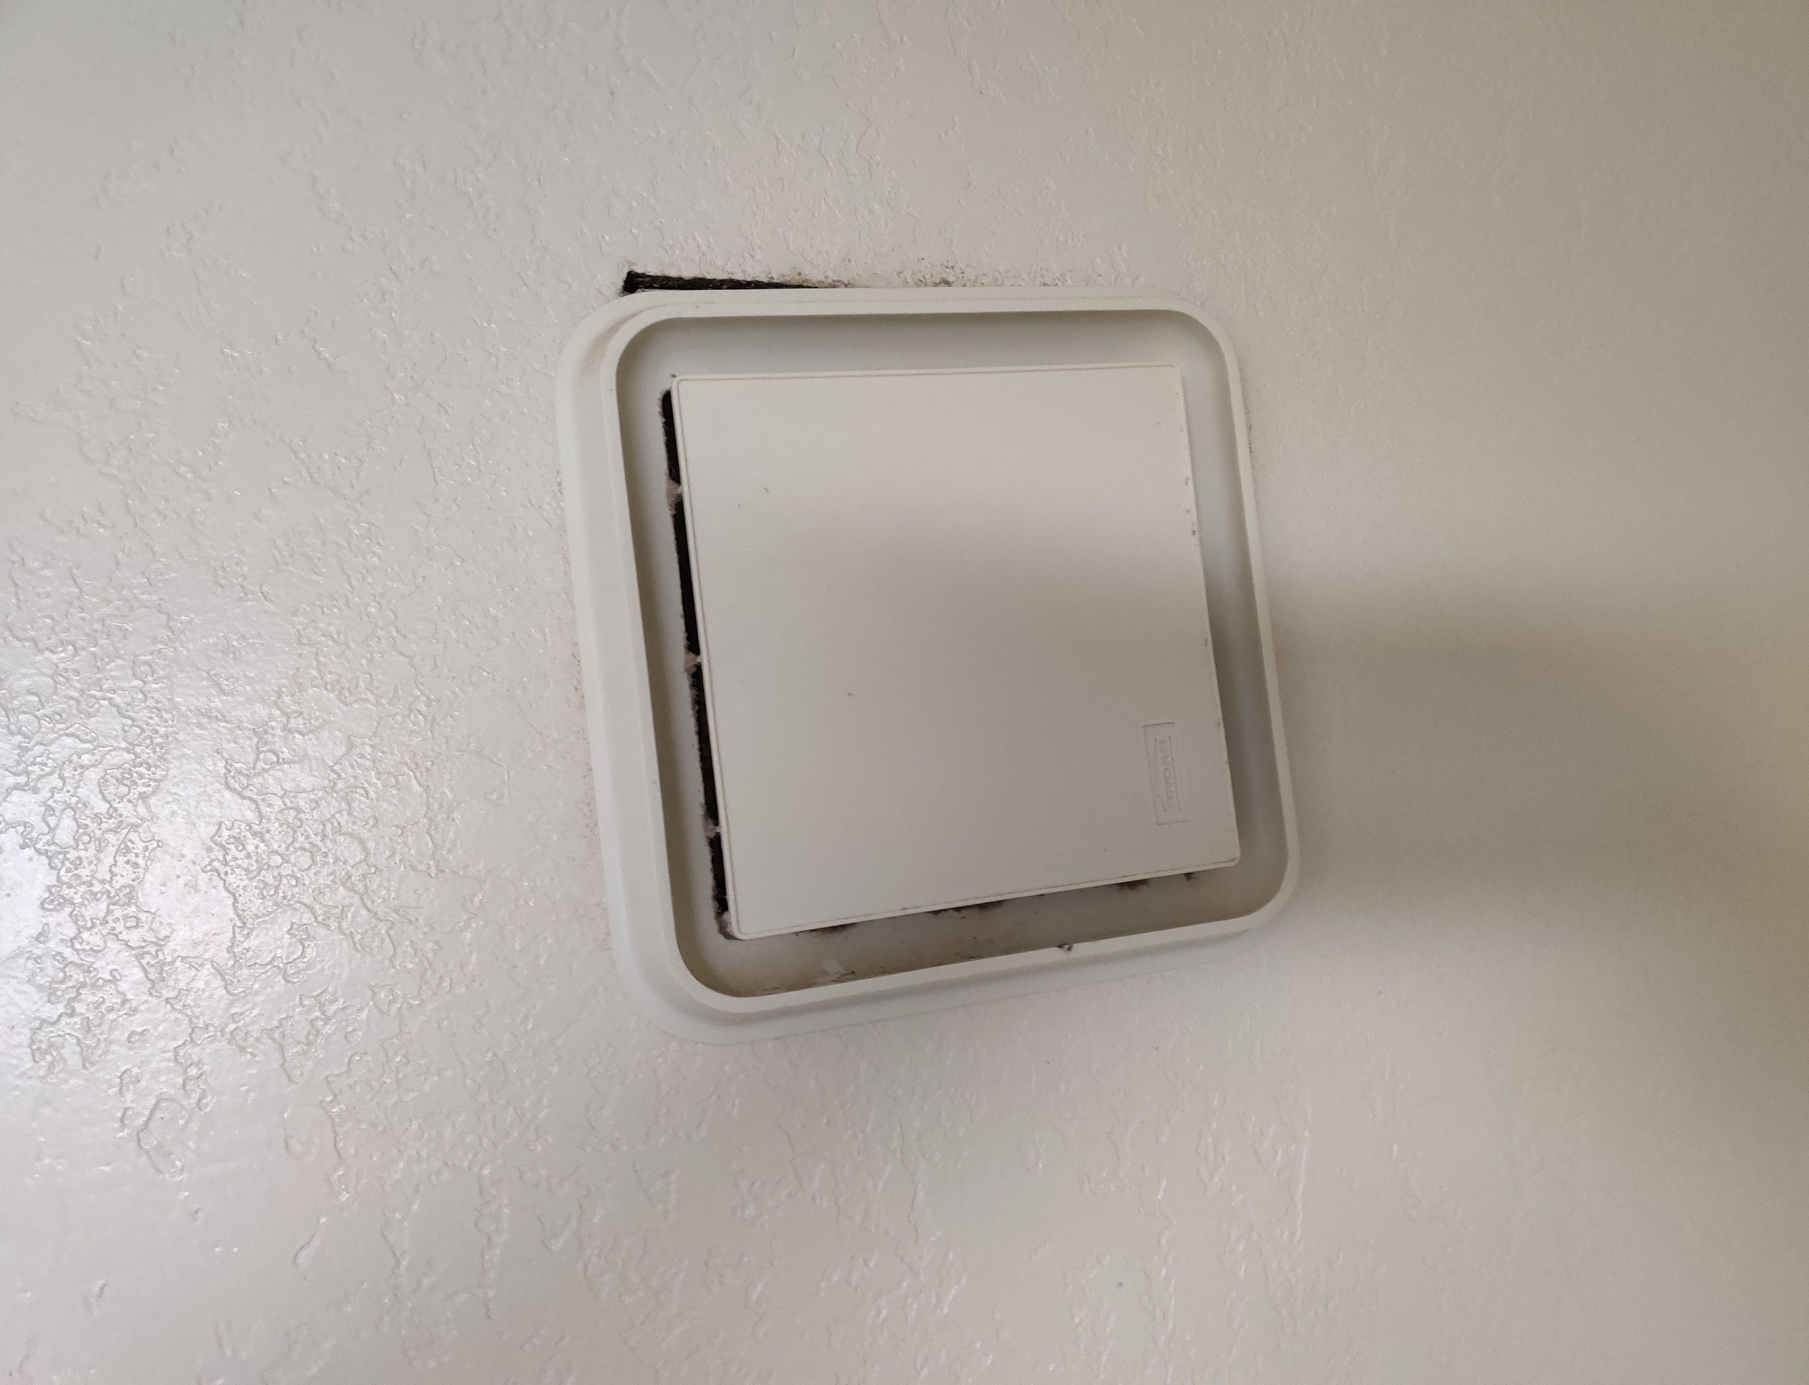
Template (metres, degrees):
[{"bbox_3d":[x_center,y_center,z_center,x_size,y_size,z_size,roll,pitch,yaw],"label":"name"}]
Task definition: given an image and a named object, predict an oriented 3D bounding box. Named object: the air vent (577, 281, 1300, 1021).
[{"bbox_3d":[0.018,-0.018,0.469,0.238,0.025,0.240,-6,-93,-18],"label":"air vent"}]

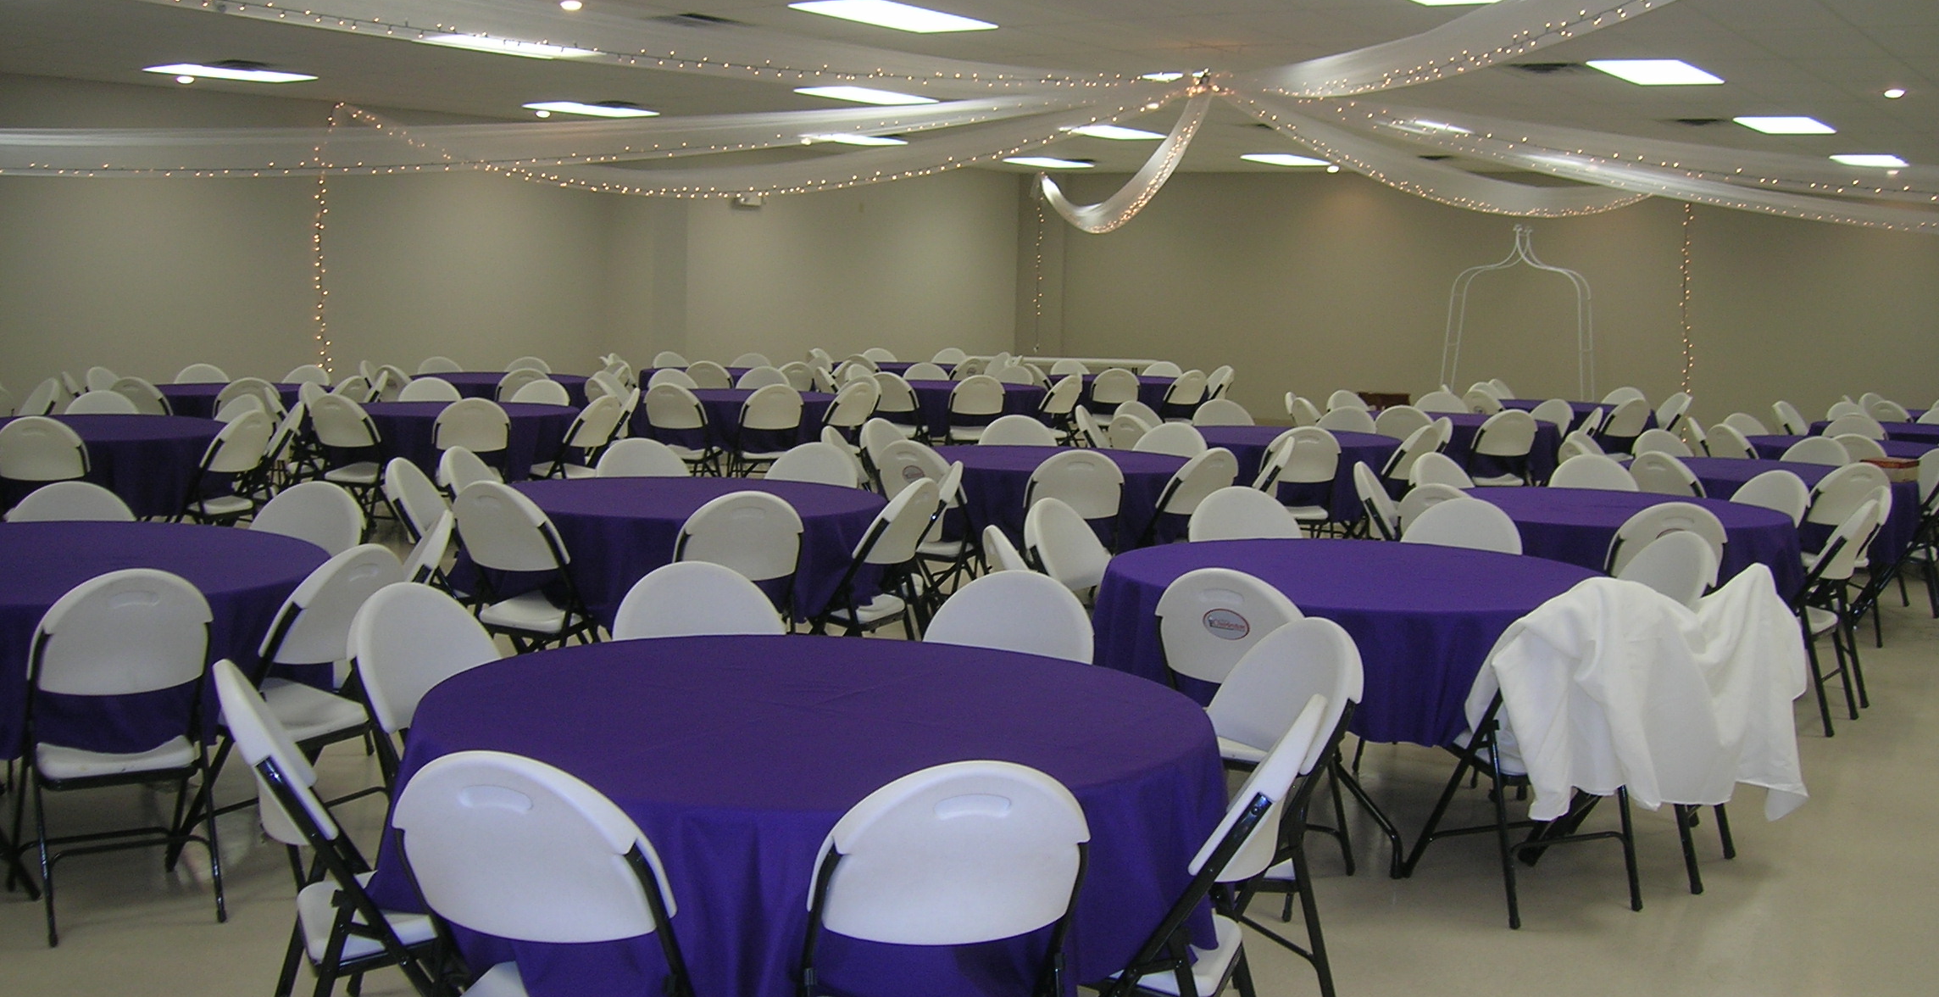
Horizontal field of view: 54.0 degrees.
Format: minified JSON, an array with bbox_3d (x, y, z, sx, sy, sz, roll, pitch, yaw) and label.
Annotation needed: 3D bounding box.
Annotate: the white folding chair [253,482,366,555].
[{"bbox_3d":[-2.218,0.393,5.954,0.440,0.865,0.500,5,7,25],"label":"white folding chair"}]

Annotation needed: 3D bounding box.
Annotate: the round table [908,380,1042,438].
[{"bbox_3d":[-0.141,-0.664,14.471,1.600,0.390,1.600,2,7,0],"label":"round table"}]

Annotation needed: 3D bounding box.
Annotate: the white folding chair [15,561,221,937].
[{"bbox_3d":[-2.062,0.561,4.552,0.440,0.865,0.500,-3,8,-37],"label":"white folding chair"}]

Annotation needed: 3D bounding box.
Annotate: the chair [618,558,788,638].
[{"bbox_3d":[-0.603,0.606,4.527,0.440,0.865,0.500,-1,7,-19],"label":"chair"}]

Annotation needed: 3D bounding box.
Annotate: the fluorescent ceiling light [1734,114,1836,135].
[{"bbox_3d":[6.255,-2.864,14.550,0.600,0.080,1.200,6,8,35],"label":"fluorescent ceiling light"}]

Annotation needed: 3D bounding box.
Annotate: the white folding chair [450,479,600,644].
[{"bbox_3d":[-1.423,0.370,6.554,0.470,0.870,0.560,5,7,27],"label":"white folding chair"}]

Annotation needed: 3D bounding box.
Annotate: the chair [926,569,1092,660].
[{"bbox_3d":[-0.005,0.626,4.501,0.440,0.865,0.500,4,7,22],"label":"chair"}]

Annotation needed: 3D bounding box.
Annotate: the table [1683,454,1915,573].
[{"bbox_3d":[4.028,0.049,9.711,1.570,0.380,1.570,2,6,0],"label":"table"}]

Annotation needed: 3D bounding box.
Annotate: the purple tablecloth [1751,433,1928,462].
[{"bbox_3d":[5.514,-0.136,11.773,1.570,0.380,1.570,2,6,0],"label":"purple tablecloth"}]

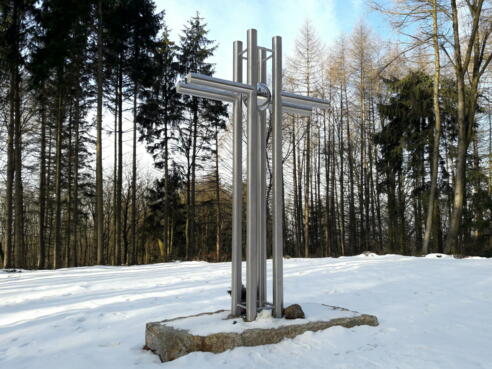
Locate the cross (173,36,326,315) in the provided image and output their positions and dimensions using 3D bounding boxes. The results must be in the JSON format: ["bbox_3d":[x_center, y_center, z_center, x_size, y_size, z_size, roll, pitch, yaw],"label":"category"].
[{"bbox_3d":[0.203,-0.227,6.908,2.779,4.858,0.667,4,-8,-28],"label":"cross"}]

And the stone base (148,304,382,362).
[{"bbox_3d":[0.283,2.297,6.448,3.432,0.304,1.518,4,-8,-28],"label":"stone base"}]

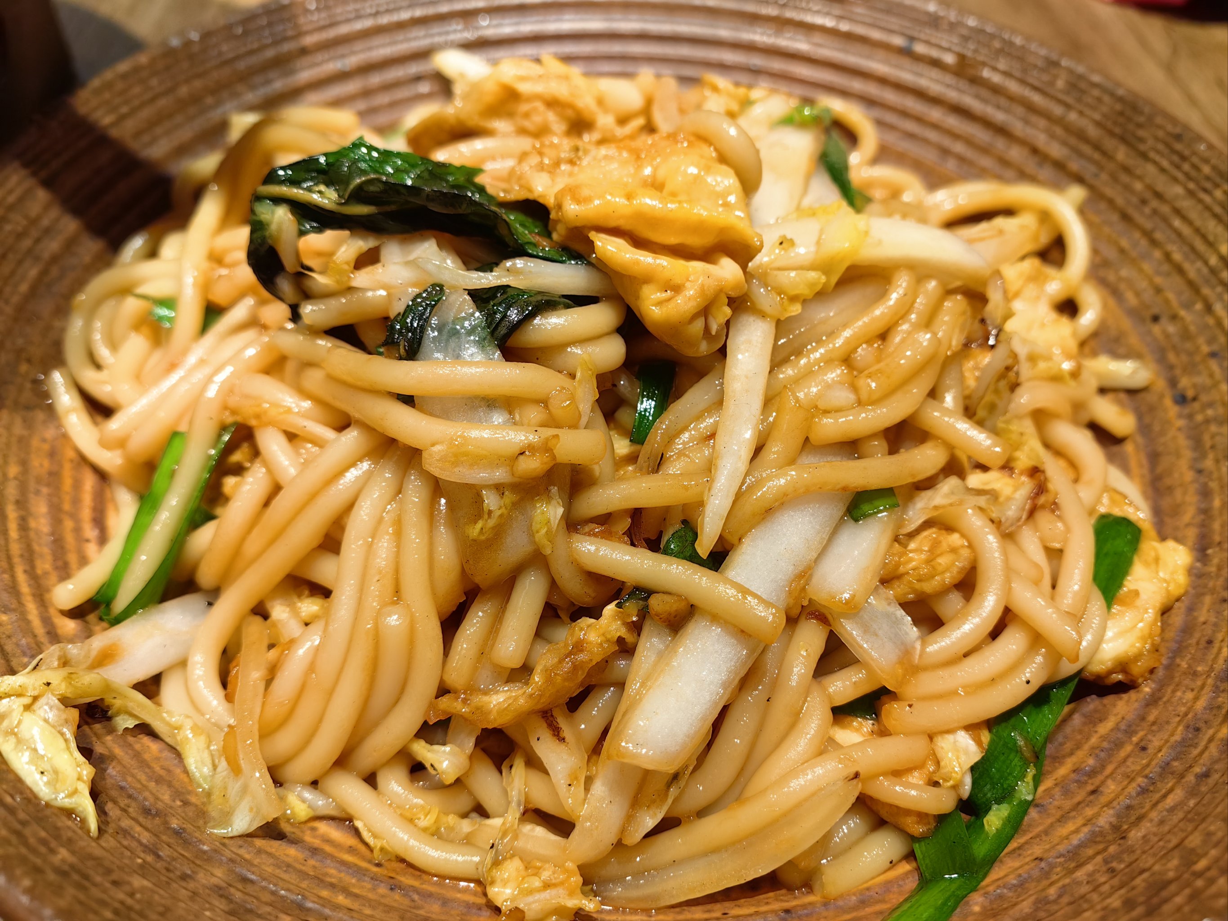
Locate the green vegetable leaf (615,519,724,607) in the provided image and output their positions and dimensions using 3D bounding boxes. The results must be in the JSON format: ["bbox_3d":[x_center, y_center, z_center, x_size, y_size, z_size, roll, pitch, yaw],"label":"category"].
[{"bbox_3d":[0.010,0.018,0.172,0.022,0.007,0.010,-28,55,-22],"label":"green vegetable leaf"}]

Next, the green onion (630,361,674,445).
[{"bbox_3d":[0.007,-0.011,0.182,0.006,0.004,0.018,9,50,8],"label":"green onion"}]

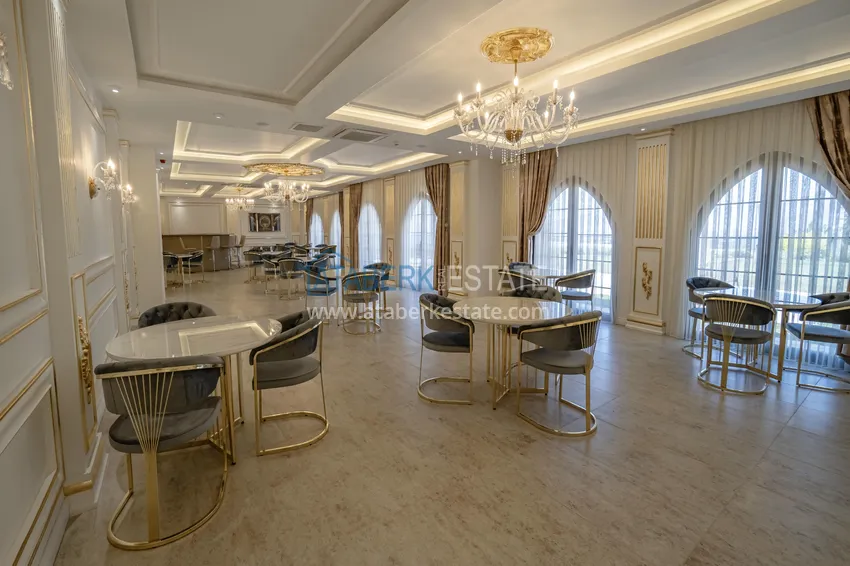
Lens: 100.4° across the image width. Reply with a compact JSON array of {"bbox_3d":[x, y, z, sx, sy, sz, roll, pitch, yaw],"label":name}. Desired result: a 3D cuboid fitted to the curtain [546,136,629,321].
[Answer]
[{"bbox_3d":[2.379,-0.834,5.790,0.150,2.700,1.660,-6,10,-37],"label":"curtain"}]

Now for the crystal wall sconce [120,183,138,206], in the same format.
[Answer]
[{"bbox_3d":[-3.978,-1.173,4.717,0.240,0.340,0.270,-6,10,-36],"label":"crystal wall sconce"}]

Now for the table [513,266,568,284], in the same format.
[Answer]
[{"bbox_3d":[1.670,0.205,5.215,0.950,0.740,0.950,-6,10,-35],"label":"table"}]

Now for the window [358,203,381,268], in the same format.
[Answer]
[{"bbox_3d":[-1.710,-1.327,10.854,0.120,2.300,1.350,-8,11,-41],"label":"window"}]

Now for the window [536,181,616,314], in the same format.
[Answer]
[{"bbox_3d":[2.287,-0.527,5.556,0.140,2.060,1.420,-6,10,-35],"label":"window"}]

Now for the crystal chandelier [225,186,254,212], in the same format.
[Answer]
[{"bbox_3d":[-6.264,-2.808,12.158,0.930,0.890,0.930,-6,10,-37],"label":"crystal chandelier"}]

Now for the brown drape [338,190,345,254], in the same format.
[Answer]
[{"bbox_3d":[-2.751,-1.677,11.706,0.200,2.720,0.420,-6,10,-37],"label":"brown drape"}]

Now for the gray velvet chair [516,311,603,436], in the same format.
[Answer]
[{"bbox_3d":[1.075,0.636,2.685,0.550,0.860,0.520,-5,10,-28],"label":"gray velvet chair"}]

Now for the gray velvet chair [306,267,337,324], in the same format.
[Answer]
[{"bbox_3d":[-1.570,0.157,5.329,0.520,0.800,0.520,0,8,-2],"label":"gray velvet chair"}]

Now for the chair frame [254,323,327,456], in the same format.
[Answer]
[{"bbox_3d":[-0.890,0.631,2.425,0.500,0.800,0.500,-3,9,-20],"label":"chair frame"}]

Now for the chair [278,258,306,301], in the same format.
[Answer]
[{"bbox_3d":[-2.760,-0.088,7.317,0.520,0.810,0.510,-2,9,-14],"label":"chair"}]

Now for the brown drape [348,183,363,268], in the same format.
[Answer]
[{"bbox_3d":[-2.140,-1.614,11.083,0.200,2.800,0.720,-8,11,-41],"label":"brown drape"}]

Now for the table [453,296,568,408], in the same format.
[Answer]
[{"bbox_3d":[0.810,0.613,3.238,1.130,0.740,1.130,0,9,0],"label":"table"}]

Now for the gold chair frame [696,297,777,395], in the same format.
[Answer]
[{"bbox_3d":[2.870,0.514,3.292,0.510,0.810,0.520,-7,11,-40],"label":"gold chair frame"}]

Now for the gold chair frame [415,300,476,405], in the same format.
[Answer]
[{"bbox_3d":[0.180,0.561,3.149,0.520,0.870,0.550,0,9,0],"label":"gold chair frame"}]

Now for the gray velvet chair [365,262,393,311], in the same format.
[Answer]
[{"bbox_3d":[-0.765,0.043,6.050,0.520,0.800,0.520,3,9,18],"label":"gray velvet chair"}]

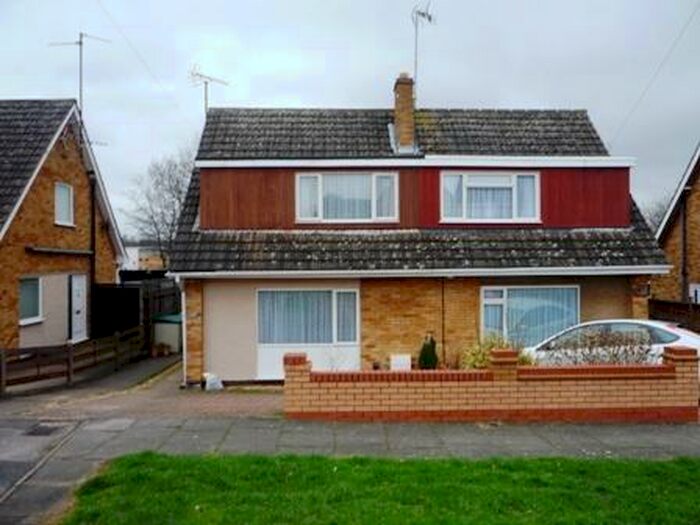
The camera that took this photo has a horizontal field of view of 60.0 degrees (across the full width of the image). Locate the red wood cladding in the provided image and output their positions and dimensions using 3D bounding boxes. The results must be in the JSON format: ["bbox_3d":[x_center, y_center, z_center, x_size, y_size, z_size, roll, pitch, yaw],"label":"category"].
[{"bbox_3d":[1.562,-1.470,13.938,9.900,1.430,0.100,-1,0,-2],"label":"red wood cladding"}]

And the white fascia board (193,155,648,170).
[{"bbox_3d":[1.557,-2.273,13.788,10.050,0.240,0.080,-1,0,-2],"label":"white fascia board"}]

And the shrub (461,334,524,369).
[{"bbox_3d":[2.197,1.575,9.100,1.100,1.150,0.900,-1,0,-2],"label":"shrub"}]

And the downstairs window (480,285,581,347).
[{"bbox_3d":[4.045,1.244,13.597,2.180,1.370,0.100,-1,0,-2],"label":"downstairs window"}]

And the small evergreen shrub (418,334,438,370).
[{"bbox_3d":[1.566,1.915,12.100,0.400,1.000,0.400,-1,0,-2],"label":"small evergreen shrub"}]

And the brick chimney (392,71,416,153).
[{"bbox_3d":[1.464,-4.030,16.300,0.420,2.050,0.900,-1,0,-2],"label":"brick chimney"}]

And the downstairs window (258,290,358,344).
[{"bbox_3d":[-0.937,1.191,13.379,2.270,1.240,0.100,-1,0,-2],"label":"downstairs window"}]

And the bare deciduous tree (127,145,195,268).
[{"bbox_3d":[-8.867,-1.386,29.000,4.800,8.600,4.800,-1,0,-2],"label":"bare deciduous tree"}]

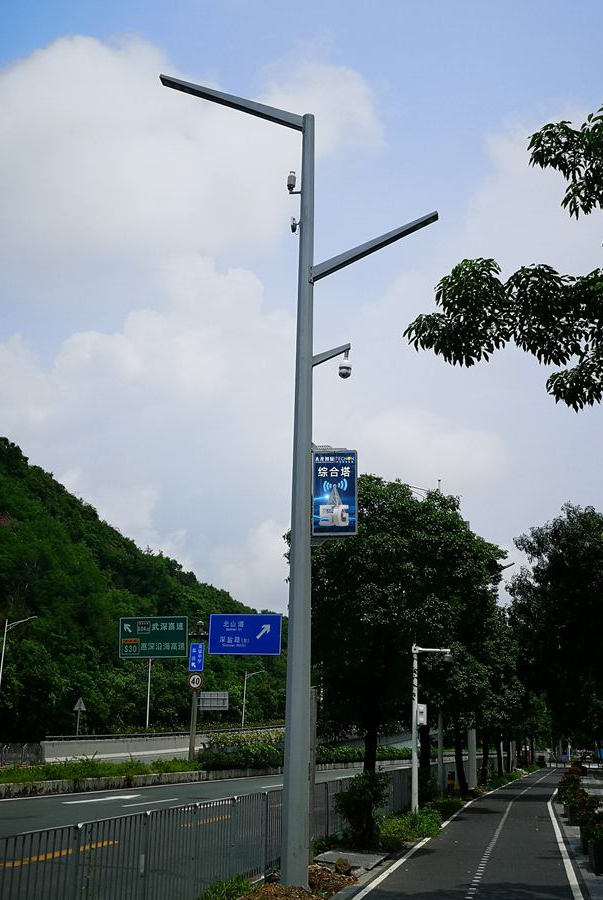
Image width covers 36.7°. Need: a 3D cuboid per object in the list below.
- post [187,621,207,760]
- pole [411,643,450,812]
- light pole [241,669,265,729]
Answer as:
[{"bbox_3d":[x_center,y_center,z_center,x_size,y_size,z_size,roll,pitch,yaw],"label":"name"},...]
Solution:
[{"bbox_3d":[-5.006,11.425,43.093,0.740,6.560,0.420,-2,-18,11],"label":"post"},{"bbox_3d":[3.488,7.519,24.659,1.050,4.468,0.340,-1,-18,8],"label":"pole"},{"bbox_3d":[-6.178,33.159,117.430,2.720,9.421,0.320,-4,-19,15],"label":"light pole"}]

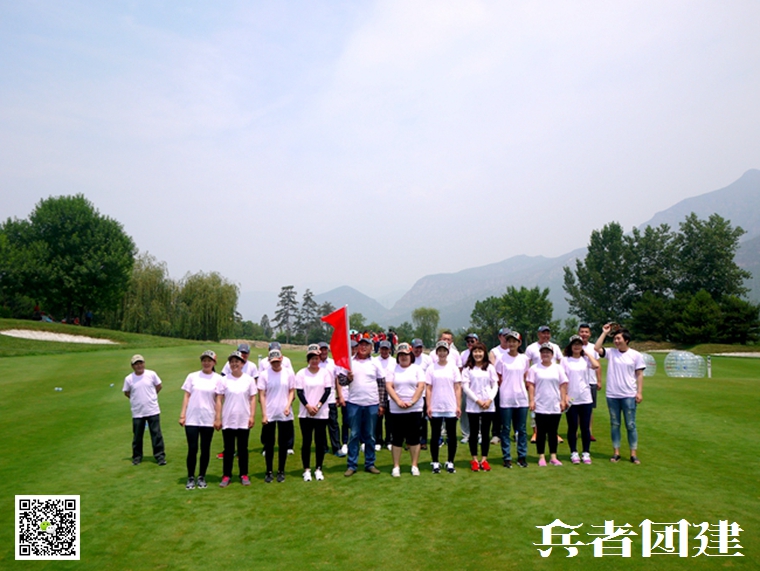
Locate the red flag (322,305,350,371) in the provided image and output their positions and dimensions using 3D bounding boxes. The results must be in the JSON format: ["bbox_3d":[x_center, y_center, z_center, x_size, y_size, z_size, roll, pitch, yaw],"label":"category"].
[{"bbox_3d":[-0.558,0.659,7.800,0.370,0.830,0.220,-2,-5,-6],"label":"red flag"}]

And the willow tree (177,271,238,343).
[{"bbox_3d":[-21.033,2.561,75.000,7.500,8.200,7.300,1,-5,-16],"label":"willow tree"}]

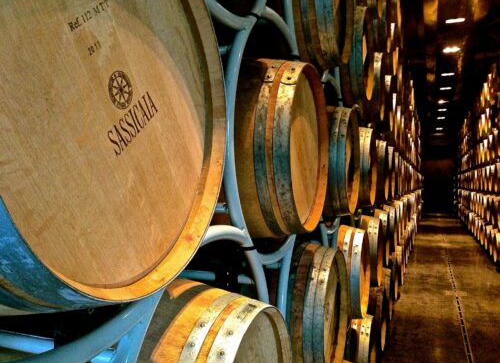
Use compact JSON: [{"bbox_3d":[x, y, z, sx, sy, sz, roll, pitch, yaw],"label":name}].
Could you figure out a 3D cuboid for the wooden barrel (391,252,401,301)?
[{"bbox_3d":[1.497,1.258,6.420,0.940,0.700,0.700,1,0,21],"label":"wooden barrel"}]

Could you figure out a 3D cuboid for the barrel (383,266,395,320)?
[{"bbox_3d":[1.175,1.293,5.609,0.940,0.690,0.690,0,0,20],"label":"barrel"}]

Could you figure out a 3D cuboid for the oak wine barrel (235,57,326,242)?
[{"bbox_3d":[-0.221,-0.117,1.816,0.940,0.690,0.690,0,0,21],"label":"oak wine barrel"}]

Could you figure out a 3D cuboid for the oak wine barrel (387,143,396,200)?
[{"bbox_3d":[1.214,-0.100,5.635,0.940,0.690,0.690,0,0,21],"label":"oak wine barrel"}]

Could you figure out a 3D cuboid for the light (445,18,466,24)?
[{"bbox_3d":[3.468,-2.707,8.046,0.340,0.080,0.190,0,0,21],"label":"light"}]

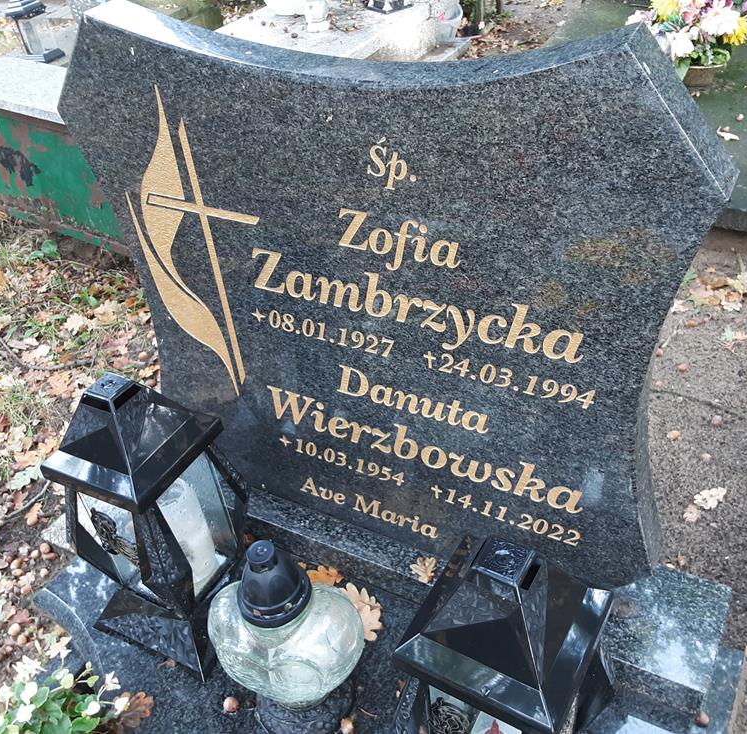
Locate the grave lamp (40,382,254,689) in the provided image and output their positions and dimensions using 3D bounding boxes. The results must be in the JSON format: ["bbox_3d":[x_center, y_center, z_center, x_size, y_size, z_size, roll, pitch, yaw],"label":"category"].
[{"bbox_3d":[-0.279,0.176,1.012,0.195,0.389,0.195,14,42,25],"label":"grave lamp"}]

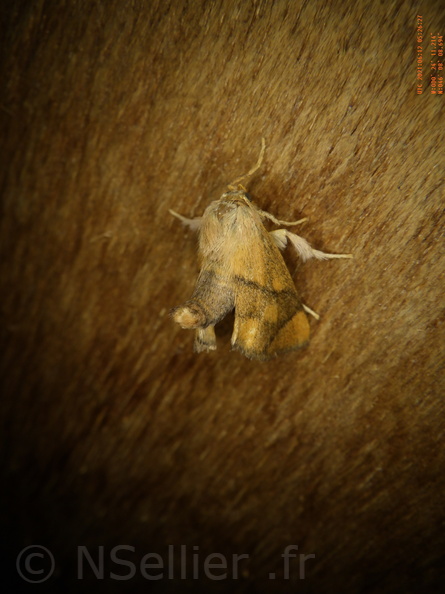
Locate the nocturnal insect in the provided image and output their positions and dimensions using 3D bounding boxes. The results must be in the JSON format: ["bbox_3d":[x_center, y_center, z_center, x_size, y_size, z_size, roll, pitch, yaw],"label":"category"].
[{"bbox_3d":[0.003,-0.004,0.053,0.017,0.009,0.021,-2,100,13],"label":"nocturnal insect"}]

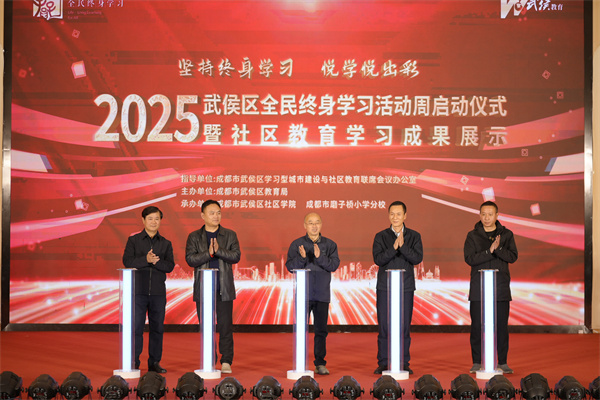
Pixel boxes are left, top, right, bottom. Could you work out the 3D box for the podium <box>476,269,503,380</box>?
[{"bbox_3d":[1.842,1.205,11.316,0.263,1.060,0.263,0,-2,0],"label":"podium"}]

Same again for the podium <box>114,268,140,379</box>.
[{"bbox_3d":[-1.671,1.196,11.316,0.263,1.060,0.263,0,-2,0],"label":"podium"}]

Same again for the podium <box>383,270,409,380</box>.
[{"bbox_3d":[0.932,1.205,11.316,0.263,1.060,0.263,0,-2,0],"label":"podium"}]

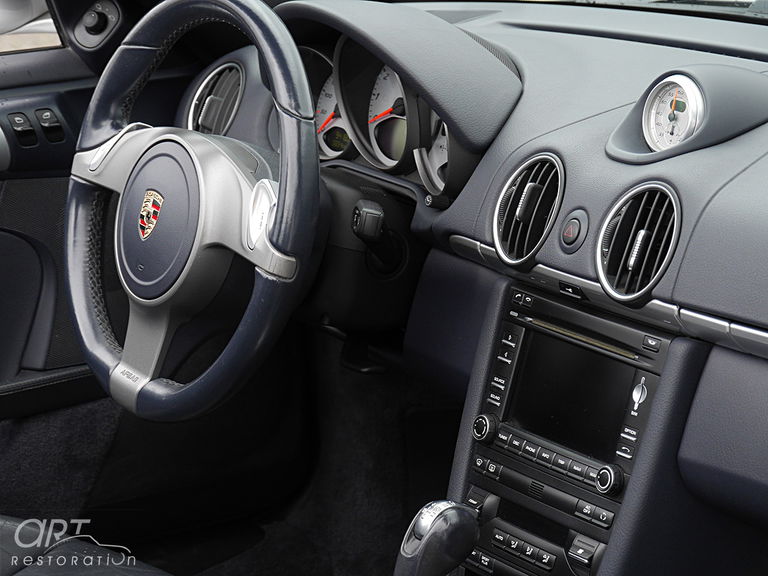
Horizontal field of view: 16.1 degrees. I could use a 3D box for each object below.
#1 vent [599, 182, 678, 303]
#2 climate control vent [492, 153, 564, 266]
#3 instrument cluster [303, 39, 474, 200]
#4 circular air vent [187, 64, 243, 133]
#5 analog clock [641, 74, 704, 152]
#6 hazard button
[{"bbox_3d":[0.197,-0.032,2.004,0.030,0.092,0.090,21,0,-34],"label":"vent"},{"bbox_3d":[0.122,-0.059,2.113,0.030,0.092,0.090,21,3,-29],"label":"climate control vent"},{"bbox_3d":[-0.006,-0.158,2.366,0.080,0.135,0.285,-1,12,-34],"label":"instrument cluster"},{"bbox_3d":[-0.152,-0.171,2.606,0.030,0.090,0.088,24,-1,-33],"label":"circular air vent"},{"bbox_3d":[0.227,-0.132,2.085,0.020,0.062,0.062,13,4,-36],"label":"analog clock"},{"bbox_3d":[0.142,-0.042,2.049,0.010,0.022,0.021,19,2,-33],"label":"hazard button"}]

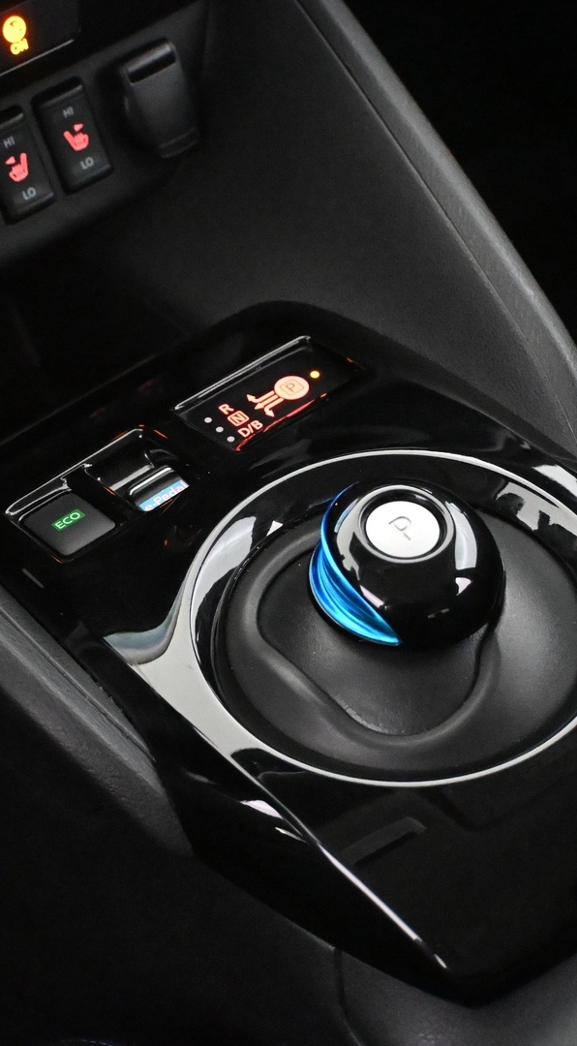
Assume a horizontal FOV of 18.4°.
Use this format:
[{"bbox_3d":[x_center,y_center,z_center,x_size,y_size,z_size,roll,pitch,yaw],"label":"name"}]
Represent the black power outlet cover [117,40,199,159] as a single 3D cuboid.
[{"bbox_3d":[-0.046,-0.148,0.623,0.023,0.037,0.016,-33,30,-24],"label":"black power outlet cover"}]

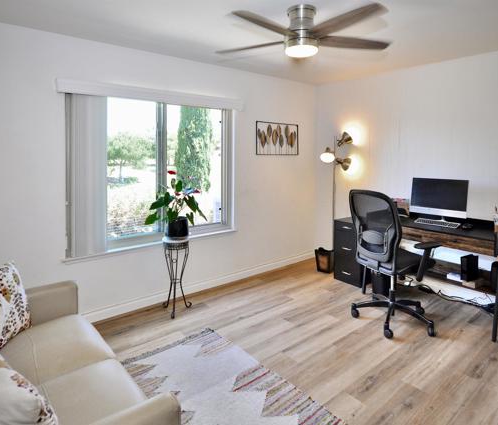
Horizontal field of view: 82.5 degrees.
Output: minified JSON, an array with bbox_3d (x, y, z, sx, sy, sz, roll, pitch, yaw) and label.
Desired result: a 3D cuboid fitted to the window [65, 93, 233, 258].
[{"bbox_3d":[-0.805,-0.365,2.720,1.530,1.300,0.100,-6,10,-34],"label":"window"}]

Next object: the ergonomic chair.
[{"bbox_3d":[1.215,0.385,2.360,0.640,1.070,0.640,-5,9,-31],"label":"ergonomic chair"}]

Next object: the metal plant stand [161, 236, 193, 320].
[{"bbox_3d":[-0.660,0.560,2.550,0.270,0.660,0.270,-6,10,-35],"label":"metal plant stand"}]

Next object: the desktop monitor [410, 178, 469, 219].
[{"bbox_3d":[1.860,-0.125,2.800,0.170,0.430,0.530,-8,11,-44],"label":"desktop monitor"}]

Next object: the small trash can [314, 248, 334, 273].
[{"bbox_3d":[0.945,0.590,3.500,0.240,0.270,0.240,8,11,44],"label":"small trash can"}]

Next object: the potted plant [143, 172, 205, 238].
[{"bbox_3d":[-0.635,-0.075,2.500,0.500,0.600,0.450,-6,10,-35],"label":"potted plant"}]

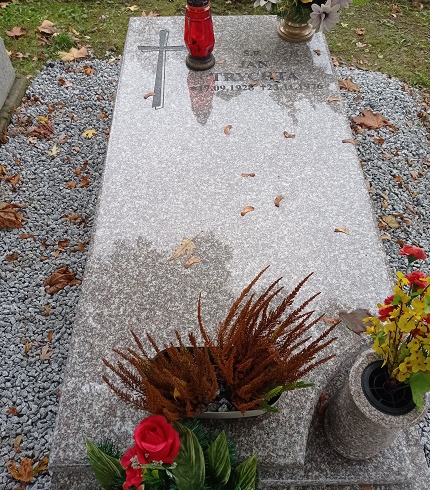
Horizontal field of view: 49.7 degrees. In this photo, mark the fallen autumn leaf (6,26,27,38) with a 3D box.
[{"bbox_3d":[-1.091,-1.165,2.551,0.110,0.030,0.090,-1,53,0],"label":"fallen autumn leaf"}]

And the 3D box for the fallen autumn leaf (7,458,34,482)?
[{"bbox_3d":[-0.509,0.590,1.215,0.066,0.032,0.060,-1,53,0],"label":"fallen autumn leaf"}]

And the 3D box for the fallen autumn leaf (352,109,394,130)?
[{"bbox_3d":[0.705,-0.558,2.071,0.190,0.035,0.125,9,54,8],"label":"fallen autumn leaf"}]

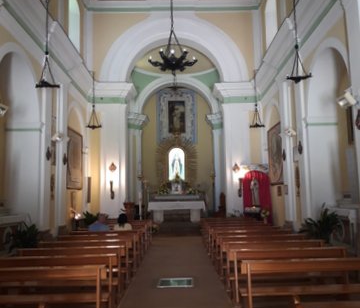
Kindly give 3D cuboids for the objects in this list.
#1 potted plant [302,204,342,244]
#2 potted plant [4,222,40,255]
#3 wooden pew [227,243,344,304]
[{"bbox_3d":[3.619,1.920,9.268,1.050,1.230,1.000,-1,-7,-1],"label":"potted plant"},{"bbox_3d":[-3.814,2.127,8.779,0.920,1.000,0.900,-1,-7,-1],"label":"potted plant"},{"bbox_3d":[1.486,1.720,5.111,1.612,0.803,0.600,-1,-7,-1],"label":"wooden pew"}]

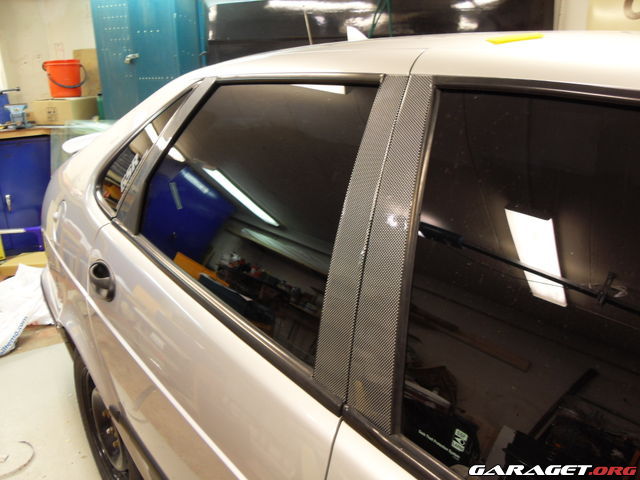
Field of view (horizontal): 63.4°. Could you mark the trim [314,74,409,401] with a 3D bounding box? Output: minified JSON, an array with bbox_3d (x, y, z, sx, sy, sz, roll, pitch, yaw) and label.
[{"bbox_3d":[0.052,-0.022,0.715,0.075,0.466,0.035,2,-15,46],"label":"trim"}]

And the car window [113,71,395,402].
[{"bbox_3d":[-0.164,-0.116,0.980,0.055,0.446,0.909,23,0,-42],"label":"car window"}]

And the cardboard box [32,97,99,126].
[{"bbox_3d":[-1.958,-0.997,3.999,0.289,0.172,0.420,1,19,0],"label":"cardboard box"}]

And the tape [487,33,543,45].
[{"bbox_3d":[0.324,-0.336,0.862,0.085,0.008,0.060,-6,25,4],"label":"tape"}]

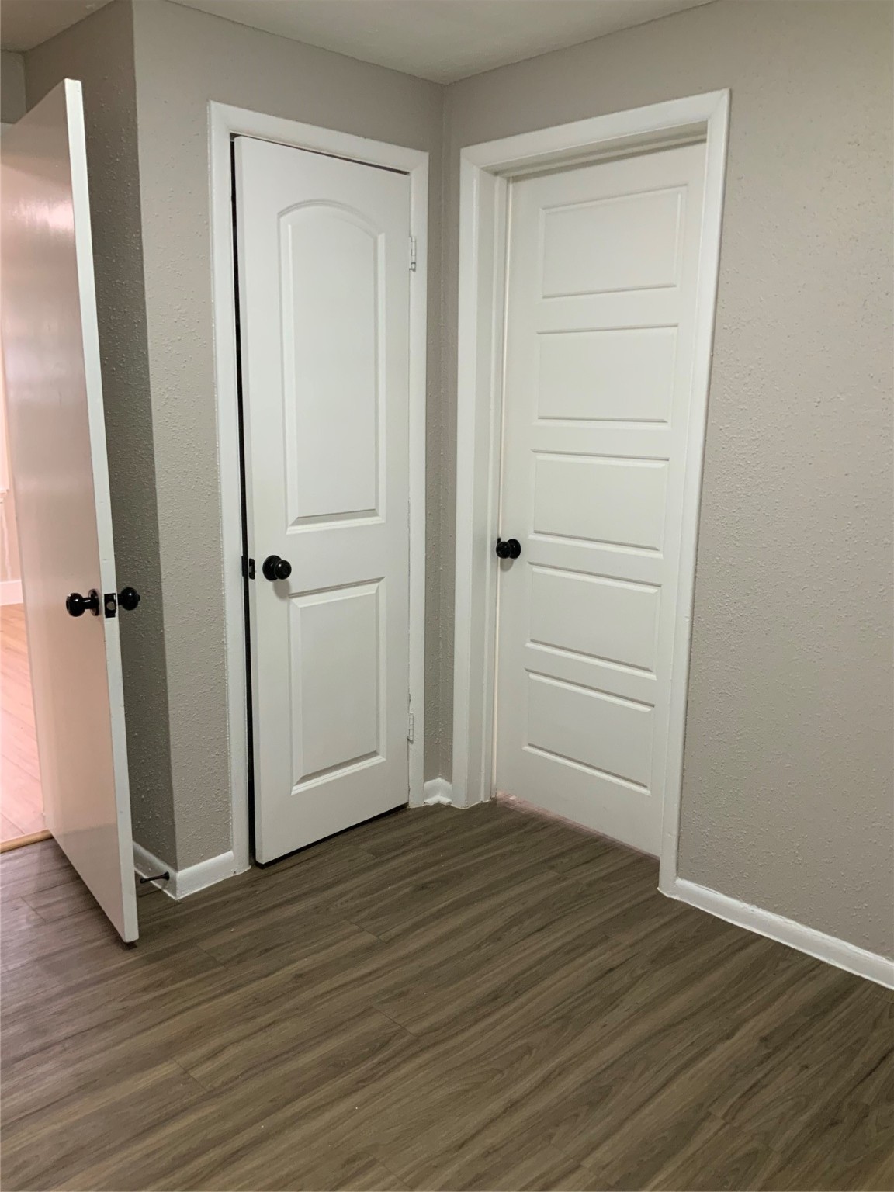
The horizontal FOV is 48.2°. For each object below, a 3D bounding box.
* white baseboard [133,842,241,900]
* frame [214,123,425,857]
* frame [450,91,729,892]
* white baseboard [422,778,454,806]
[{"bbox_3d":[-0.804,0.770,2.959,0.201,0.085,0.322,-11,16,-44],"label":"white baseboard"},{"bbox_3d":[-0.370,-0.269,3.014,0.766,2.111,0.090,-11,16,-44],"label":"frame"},{"bbox_3d":[0.397,-0.260,2.985,0.141,2.123,0.900,-11,16,-44],"label":"frame"},{"bbox_3d":[-0.030,0.677,3.464,0.082,0.083,0.082,-11,16,-44],"label":"white baseboard"}]

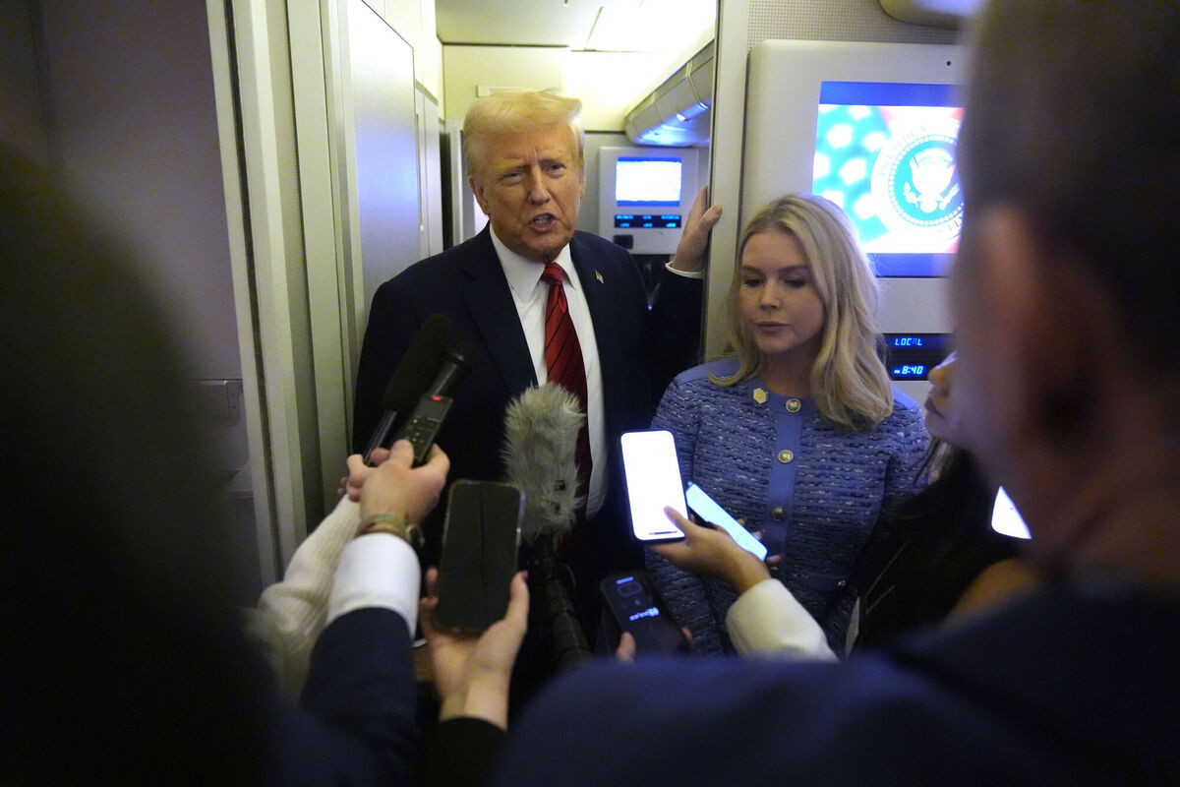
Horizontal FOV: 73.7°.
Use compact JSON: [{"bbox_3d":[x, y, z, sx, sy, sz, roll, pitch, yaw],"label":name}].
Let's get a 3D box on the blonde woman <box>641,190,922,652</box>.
[{"bbox_3d":[0.310,0.541,1.410,0.460,1.730,0.310,5,14,16],"label":"blonde woman"}]

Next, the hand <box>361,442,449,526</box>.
[{"bbox_3d":[-0.213,0.101,0.900,0.098,0.075,0.118,4,41,4],"label":"hand"}]

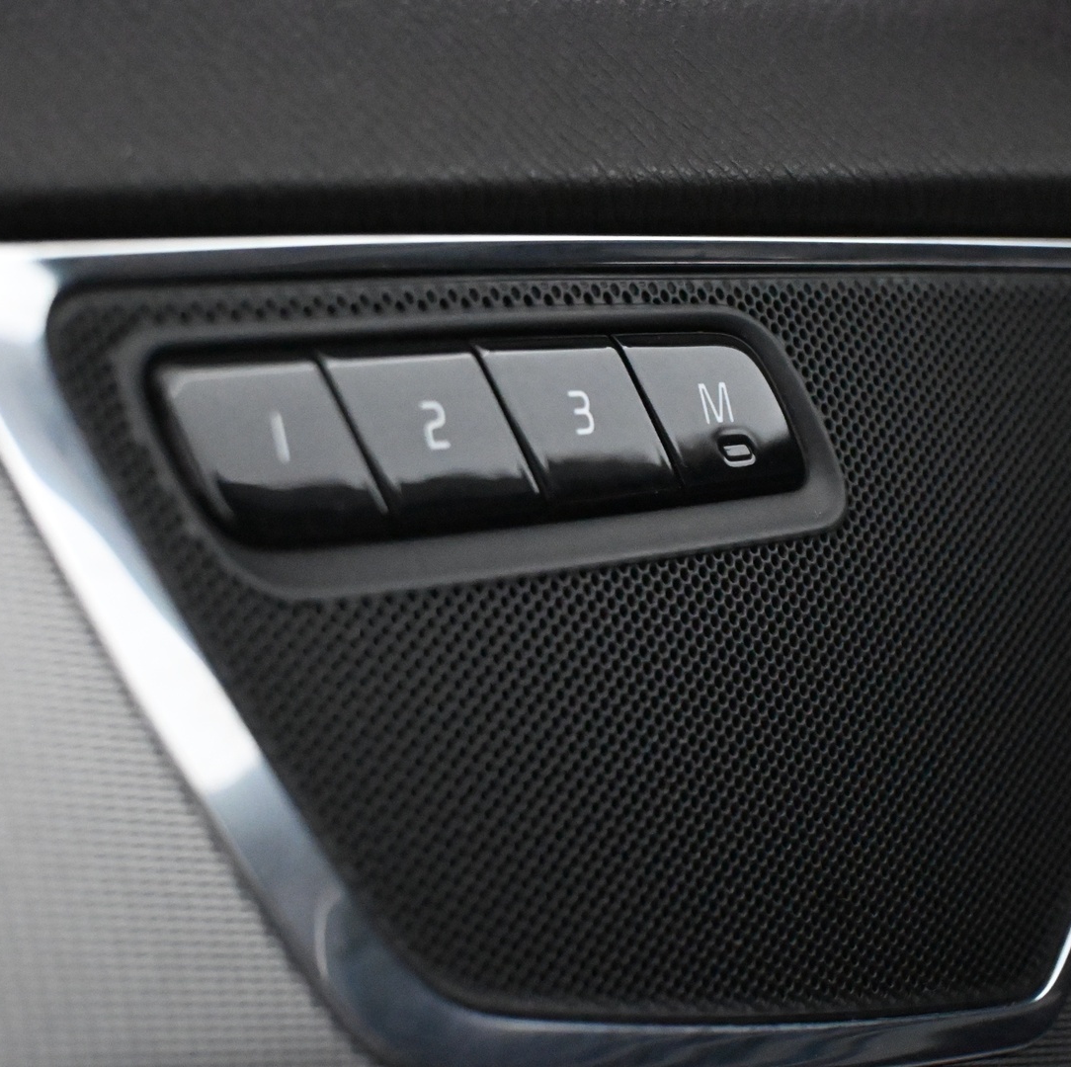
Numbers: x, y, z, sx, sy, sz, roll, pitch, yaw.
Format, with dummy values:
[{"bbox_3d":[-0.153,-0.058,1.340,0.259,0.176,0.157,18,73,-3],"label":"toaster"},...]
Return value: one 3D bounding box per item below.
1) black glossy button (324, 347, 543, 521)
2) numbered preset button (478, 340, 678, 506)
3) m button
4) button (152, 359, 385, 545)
[{"bbox_3d":[-0.012,-0.009,0.257,0.024,0.018,0.007,-7,-5,-42],"label":"black glossy button"},{"bbox_3d":[0.003,-0.012,0.271,0.024,0.018,0.007,-7,-5,-42],"label":"numbered preset button"},{"bbox_3d":[0.018,-0.013,0.285,0.024,0.018,0.007,-7,-5,-42],"label":"m button"},{"bbox_3d":[-0.026,-0.007,0.244,0.024,0.018,0.007,-7,-5,-42],"label":"button"}]

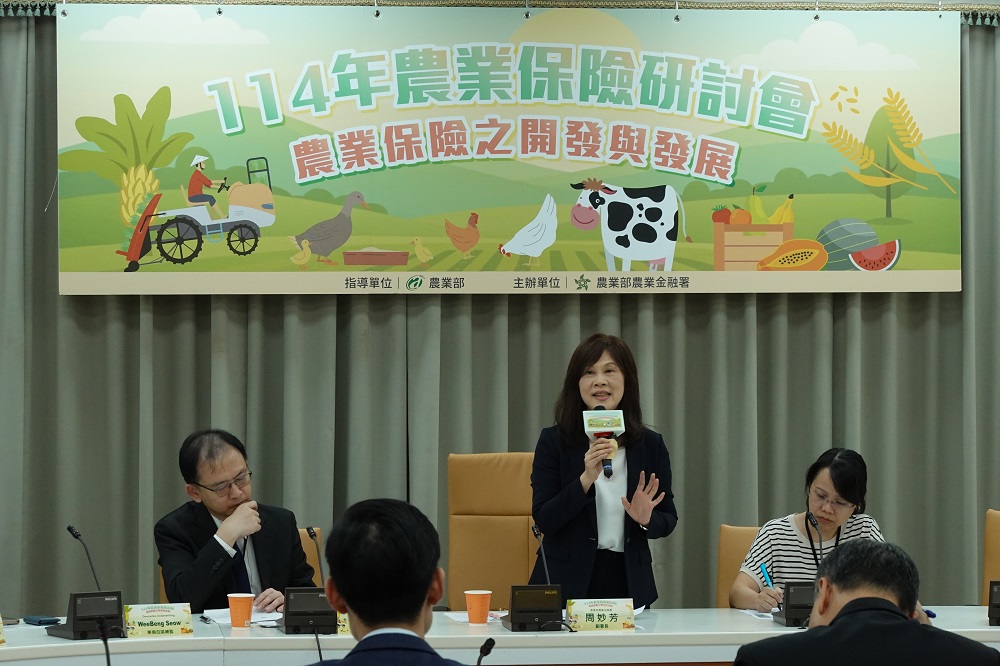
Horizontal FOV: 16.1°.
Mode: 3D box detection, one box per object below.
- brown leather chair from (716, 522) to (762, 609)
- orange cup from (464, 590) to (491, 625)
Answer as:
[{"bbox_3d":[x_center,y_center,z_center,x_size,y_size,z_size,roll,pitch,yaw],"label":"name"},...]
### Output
[{"bbox_3d":[0.987,1.123,11.620,0.600,0.950,0.620,0,1,-7],"label":"brown leather chair"},{"bbox_3d":[-0.067,0.824,10.530,0.083,0.097,0.083,0,1,0],"label":"orange cup"}]

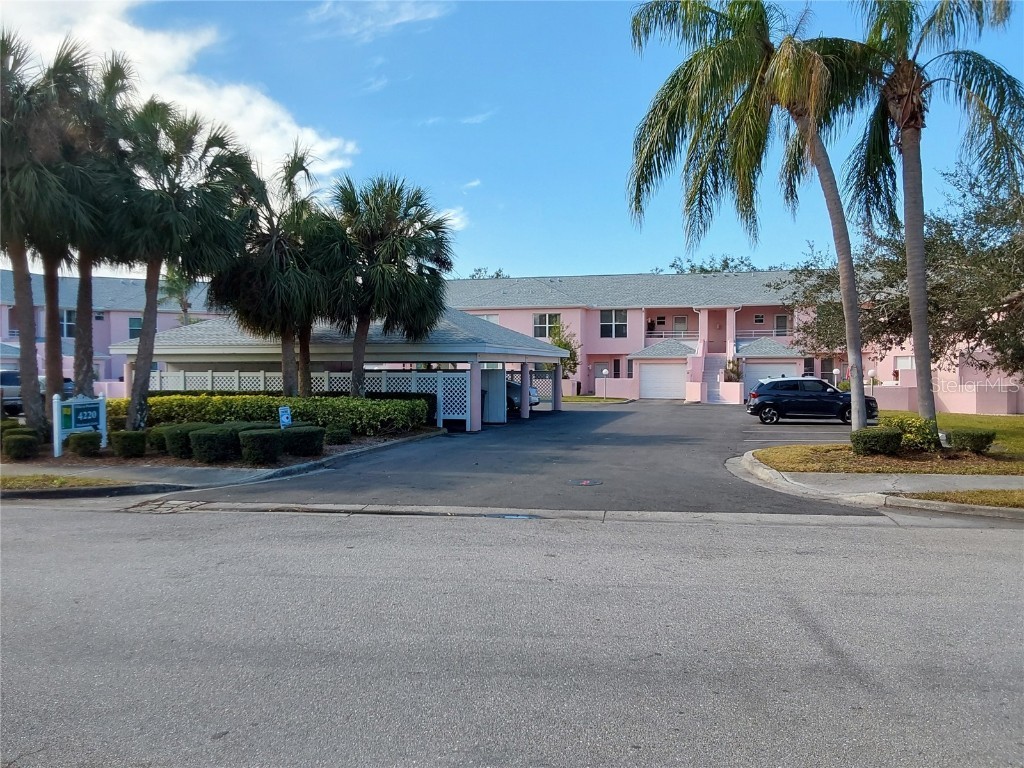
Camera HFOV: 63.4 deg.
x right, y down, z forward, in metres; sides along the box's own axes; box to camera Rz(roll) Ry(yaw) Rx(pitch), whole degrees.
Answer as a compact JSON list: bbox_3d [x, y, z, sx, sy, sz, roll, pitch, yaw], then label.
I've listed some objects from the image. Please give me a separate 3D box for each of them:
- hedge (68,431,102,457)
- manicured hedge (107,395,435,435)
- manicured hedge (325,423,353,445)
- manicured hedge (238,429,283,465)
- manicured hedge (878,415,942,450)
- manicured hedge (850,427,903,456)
[{"bbox_3d":[-8.382,1.165,16.299,0.600,0.480,0.550,0,1,9],"label":"hedge"},{"bbox_3d":[-6.586,0.818,22.221,8.200,0.880,2.200,0,1,12],"label":"manicured hedge"},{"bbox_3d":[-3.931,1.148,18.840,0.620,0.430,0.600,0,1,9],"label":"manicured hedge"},{"bbox_3d":[-4.569,1.140,15.070,0.750,0.570,0.720,0,1,9],"label":"manicured hedge"},{"bbox_3d":[8.410,1.011,17.524,1.080,0.680,0.900,0,1,8],"label":"manicured hedge"},{"bbox_3d":[7.218,1.128,16.426,0.800,0.490,0.750,0,1,8],"label":"manicured hedge"}]

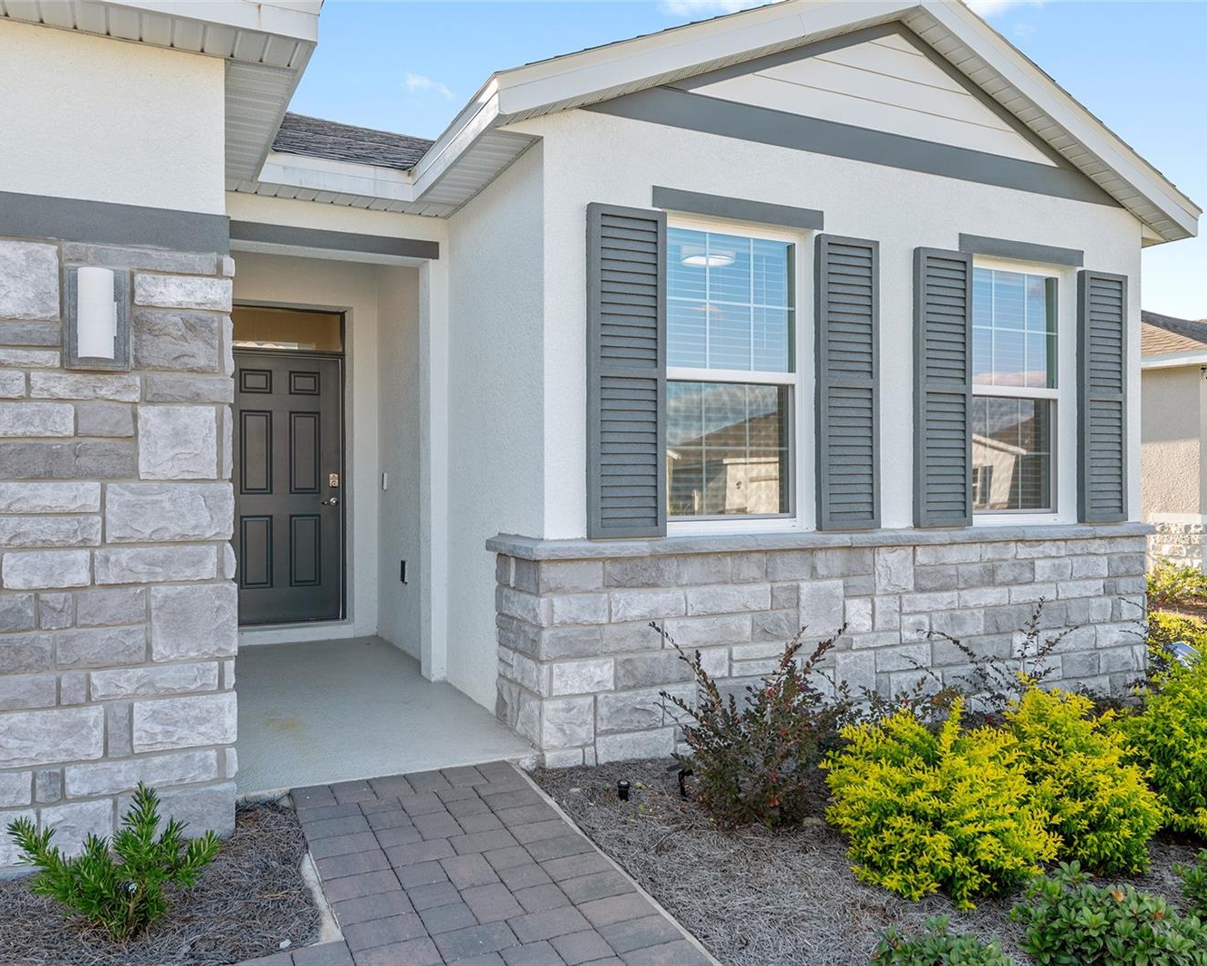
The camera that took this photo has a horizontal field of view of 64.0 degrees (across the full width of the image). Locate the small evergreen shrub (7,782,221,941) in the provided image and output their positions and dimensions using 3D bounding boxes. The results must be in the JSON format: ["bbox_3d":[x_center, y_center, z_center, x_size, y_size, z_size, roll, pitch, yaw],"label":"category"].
[{"bbox_3d":[-1.423,1.088,2.818,0.563,0.432,0.502,0,1,-25],"label":"small evergreen shrub"}]

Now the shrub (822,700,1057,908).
[{"bbox_3d":[1.156,1.049,3.319,0.784,0.603,0.744,0,0,0],"label":"shrub"}]

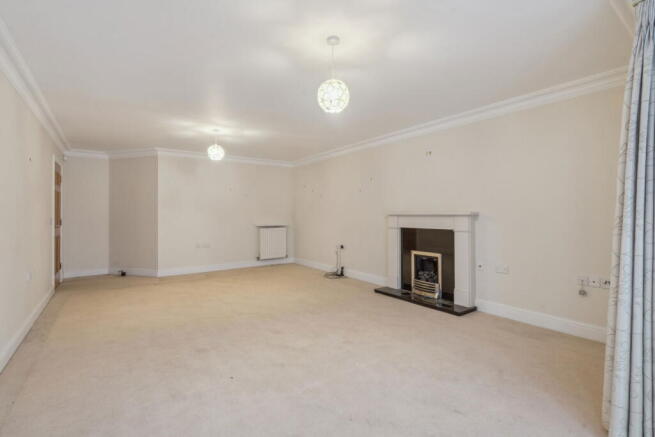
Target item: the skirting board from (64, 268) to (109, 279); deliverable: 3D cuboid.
[{"bbox_3d":[-4.525,1.013,5.473,0.666,0.130,0.018,-1,1,-37],"label":"skirting board"}]

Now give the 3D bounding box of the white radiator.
[{"bbox_3d":[-1.243,0.559,6.652,0.671,0.739,0.080,-1,1,-37],"label":"white radiator"}]

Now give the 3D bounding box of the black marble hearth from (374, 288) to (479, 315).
[{"bbox_3d":[1.269,1.089,3.927,0.384,0.035,1.285,-1,1,-37],"label":"black marble hearth"}]

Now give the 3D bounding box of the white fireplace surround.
[{"bbox_3d":[1.357,0.493,3.963,0.186,1.156,1.285,-1,1,-37],"label":"white fireplace surround"}]

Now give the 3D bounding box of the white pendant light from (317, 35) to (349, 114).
[{"bbox_3d":[0.043,-0.998,2.045,0.218,0.502,0.218,0,1,0],"label":"white pendant light"}]

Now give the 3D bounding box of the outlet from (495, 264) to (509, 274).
[{"bbox_3d":[1.976,0.574,3.288,0.011,0.088,0.144,-1,1,-37],"label":"outlet"}]

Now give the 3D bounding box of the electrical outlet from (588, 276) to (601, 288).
[{"bbox_3d":[2.445,0.585,2.666,0.011,0.088,0.086,-1,1,-37],"label":"electrical outlet"}]

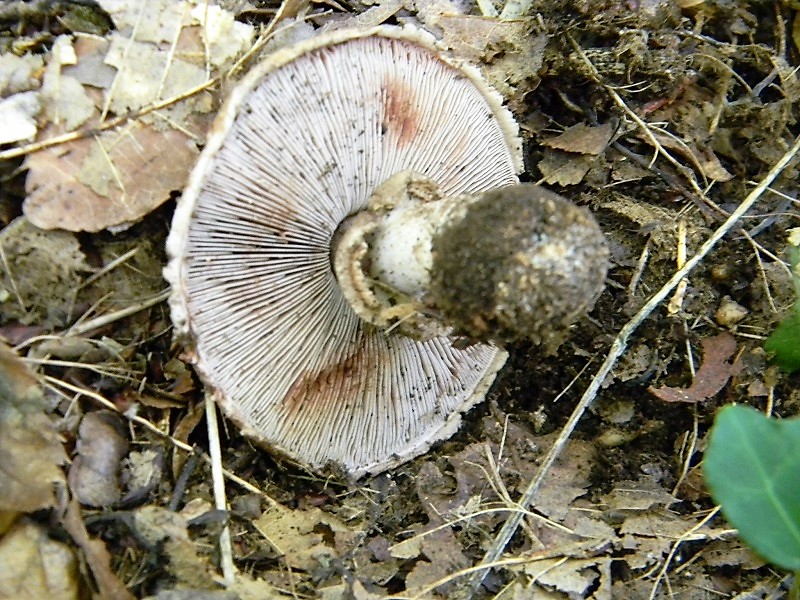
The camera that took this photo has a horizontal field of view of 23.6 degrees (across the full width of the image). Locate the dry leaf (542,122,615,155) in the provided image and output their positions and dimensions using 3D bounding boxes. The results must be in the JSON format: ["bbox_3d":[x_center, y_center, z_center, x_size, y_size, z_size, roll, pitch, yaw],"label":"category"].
[{"bbox_3d":[0.040,-0.036,0.433,0.016,0.004,0.008,-3,65,-1],"label":"dry leaf"}]

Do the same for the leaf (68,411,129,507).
[{"bbox_3d":[-0.063,0.033,0.400,0.011,0.008,0.019,3,65,1],"label":"leaf"}]

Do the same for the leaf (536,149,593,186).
[{"bbox_3d":[0.037,-0.031,0.433,0.013,0.003,0.011,0,65,0],"label":"leaf"}]

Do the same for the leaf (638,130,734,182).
[{"bbox_3d":[0.065,-0.032,0.433,0.021,0.004,0.007,27,68,12],"label":"leaf"}]

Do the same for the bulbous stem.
[{"bbox_3d":[0.008,-0.008,0.362,0.029,0.061,0.029,0,93,-37],"label":"bulbous stem"}]

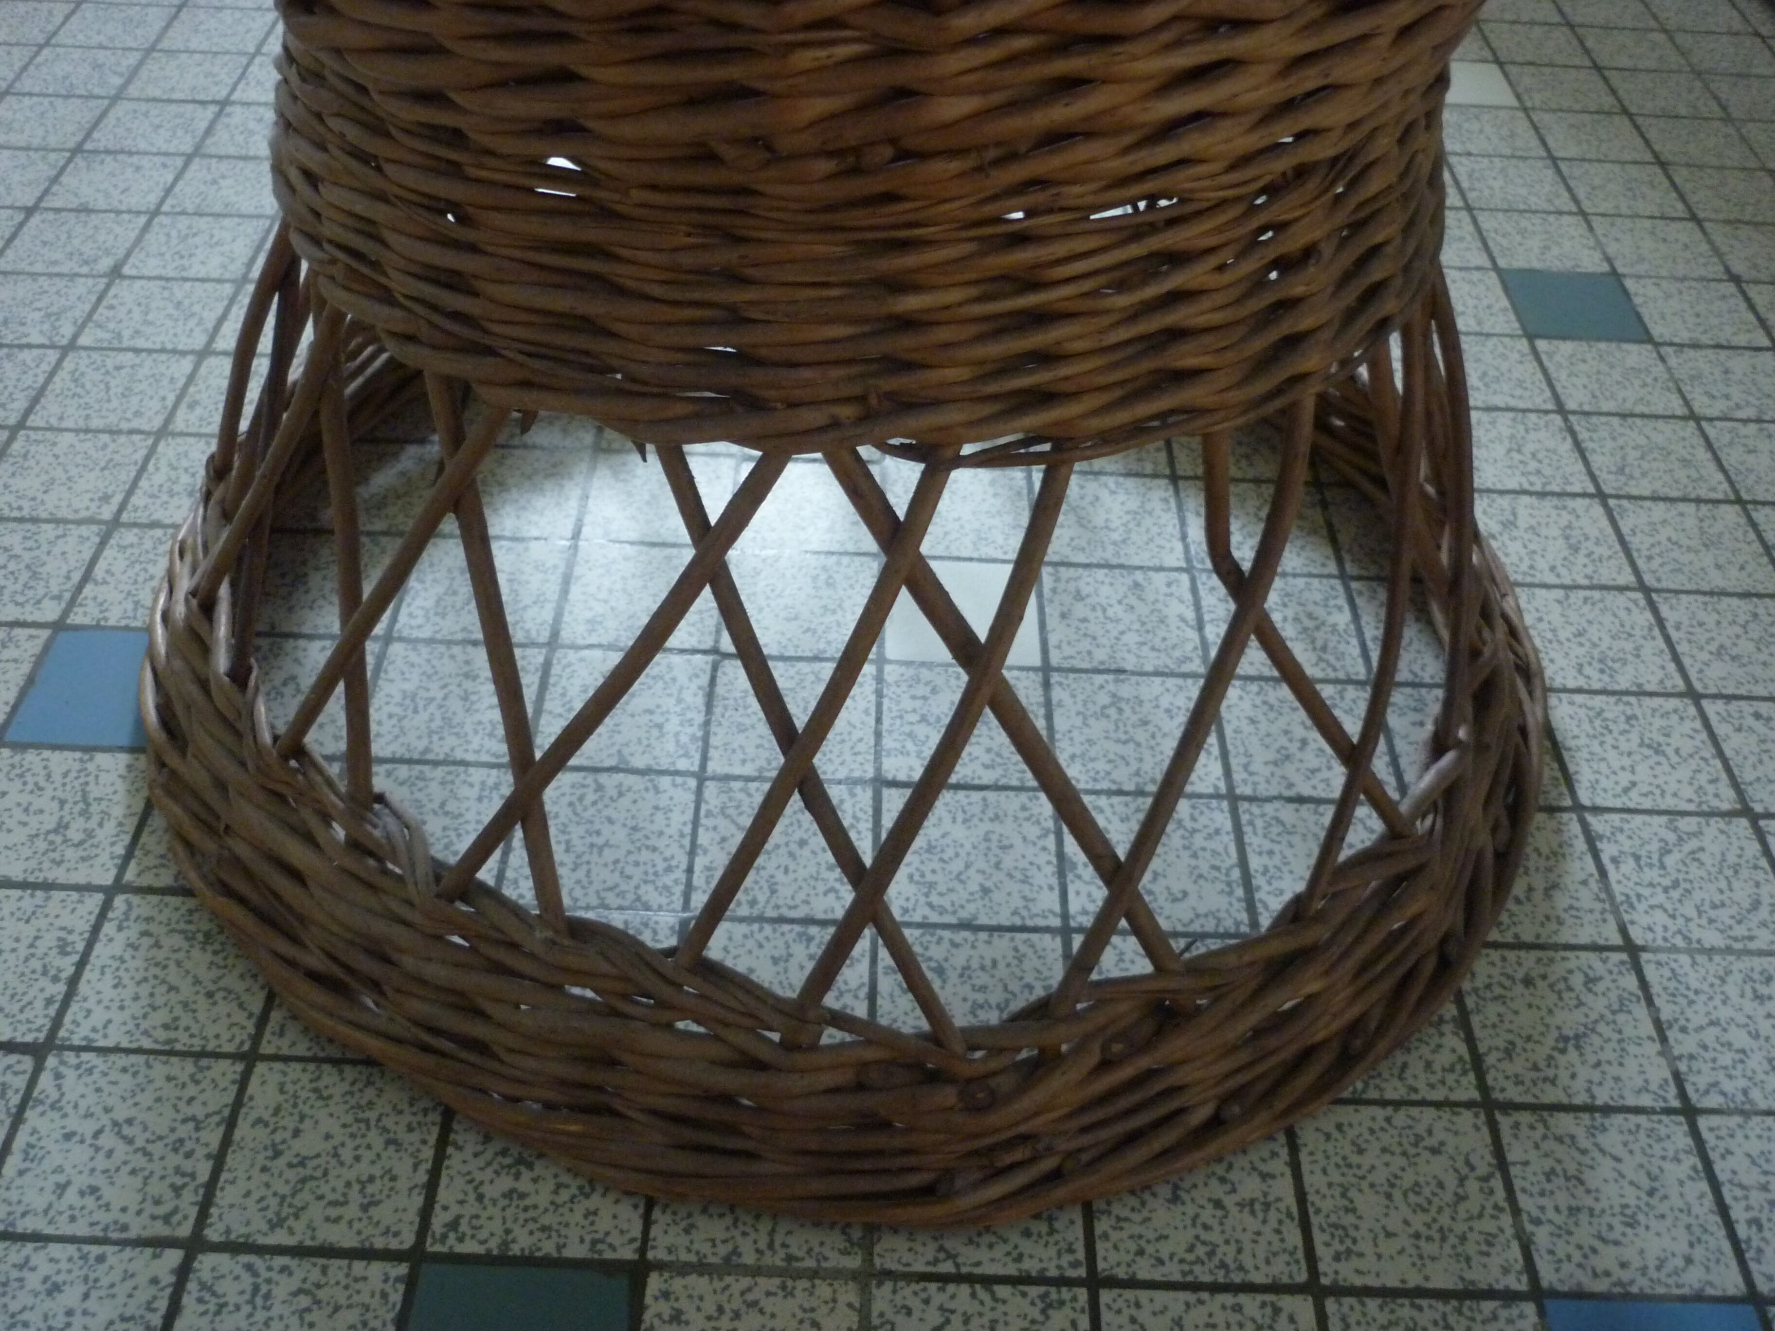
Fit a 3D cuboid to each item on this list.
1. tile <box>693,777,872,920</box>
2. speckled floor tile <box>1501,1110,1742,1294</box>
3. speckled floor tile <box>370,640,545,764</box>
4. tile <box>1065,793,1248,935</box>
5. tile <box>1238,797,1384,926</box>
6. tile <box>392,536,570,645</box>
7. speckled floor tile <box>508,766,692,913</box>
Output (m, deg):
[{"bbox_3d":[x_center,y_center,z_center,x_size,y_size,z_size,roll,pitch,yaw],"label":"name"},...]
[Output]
[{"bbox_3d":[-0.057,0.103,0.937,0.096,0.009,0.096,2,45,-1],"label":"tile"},{"bbox_3d":[0.181,0.135,0.424,0.050,0.007,0.049,2,44,-1],"label":"speckled floor tile"},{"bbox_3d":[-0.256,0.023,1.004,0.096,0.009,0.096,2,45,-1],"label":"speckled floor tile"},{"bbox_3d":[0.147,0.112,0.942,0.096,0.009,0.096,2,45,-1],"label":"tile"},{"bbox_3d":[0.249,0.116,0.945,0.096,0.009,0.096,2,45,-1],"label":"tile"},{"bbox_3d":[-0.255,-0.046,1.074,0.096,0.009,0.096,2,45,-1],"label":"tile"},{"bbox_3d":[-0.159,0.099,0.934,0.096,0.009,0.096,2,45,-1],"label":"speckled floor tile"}]

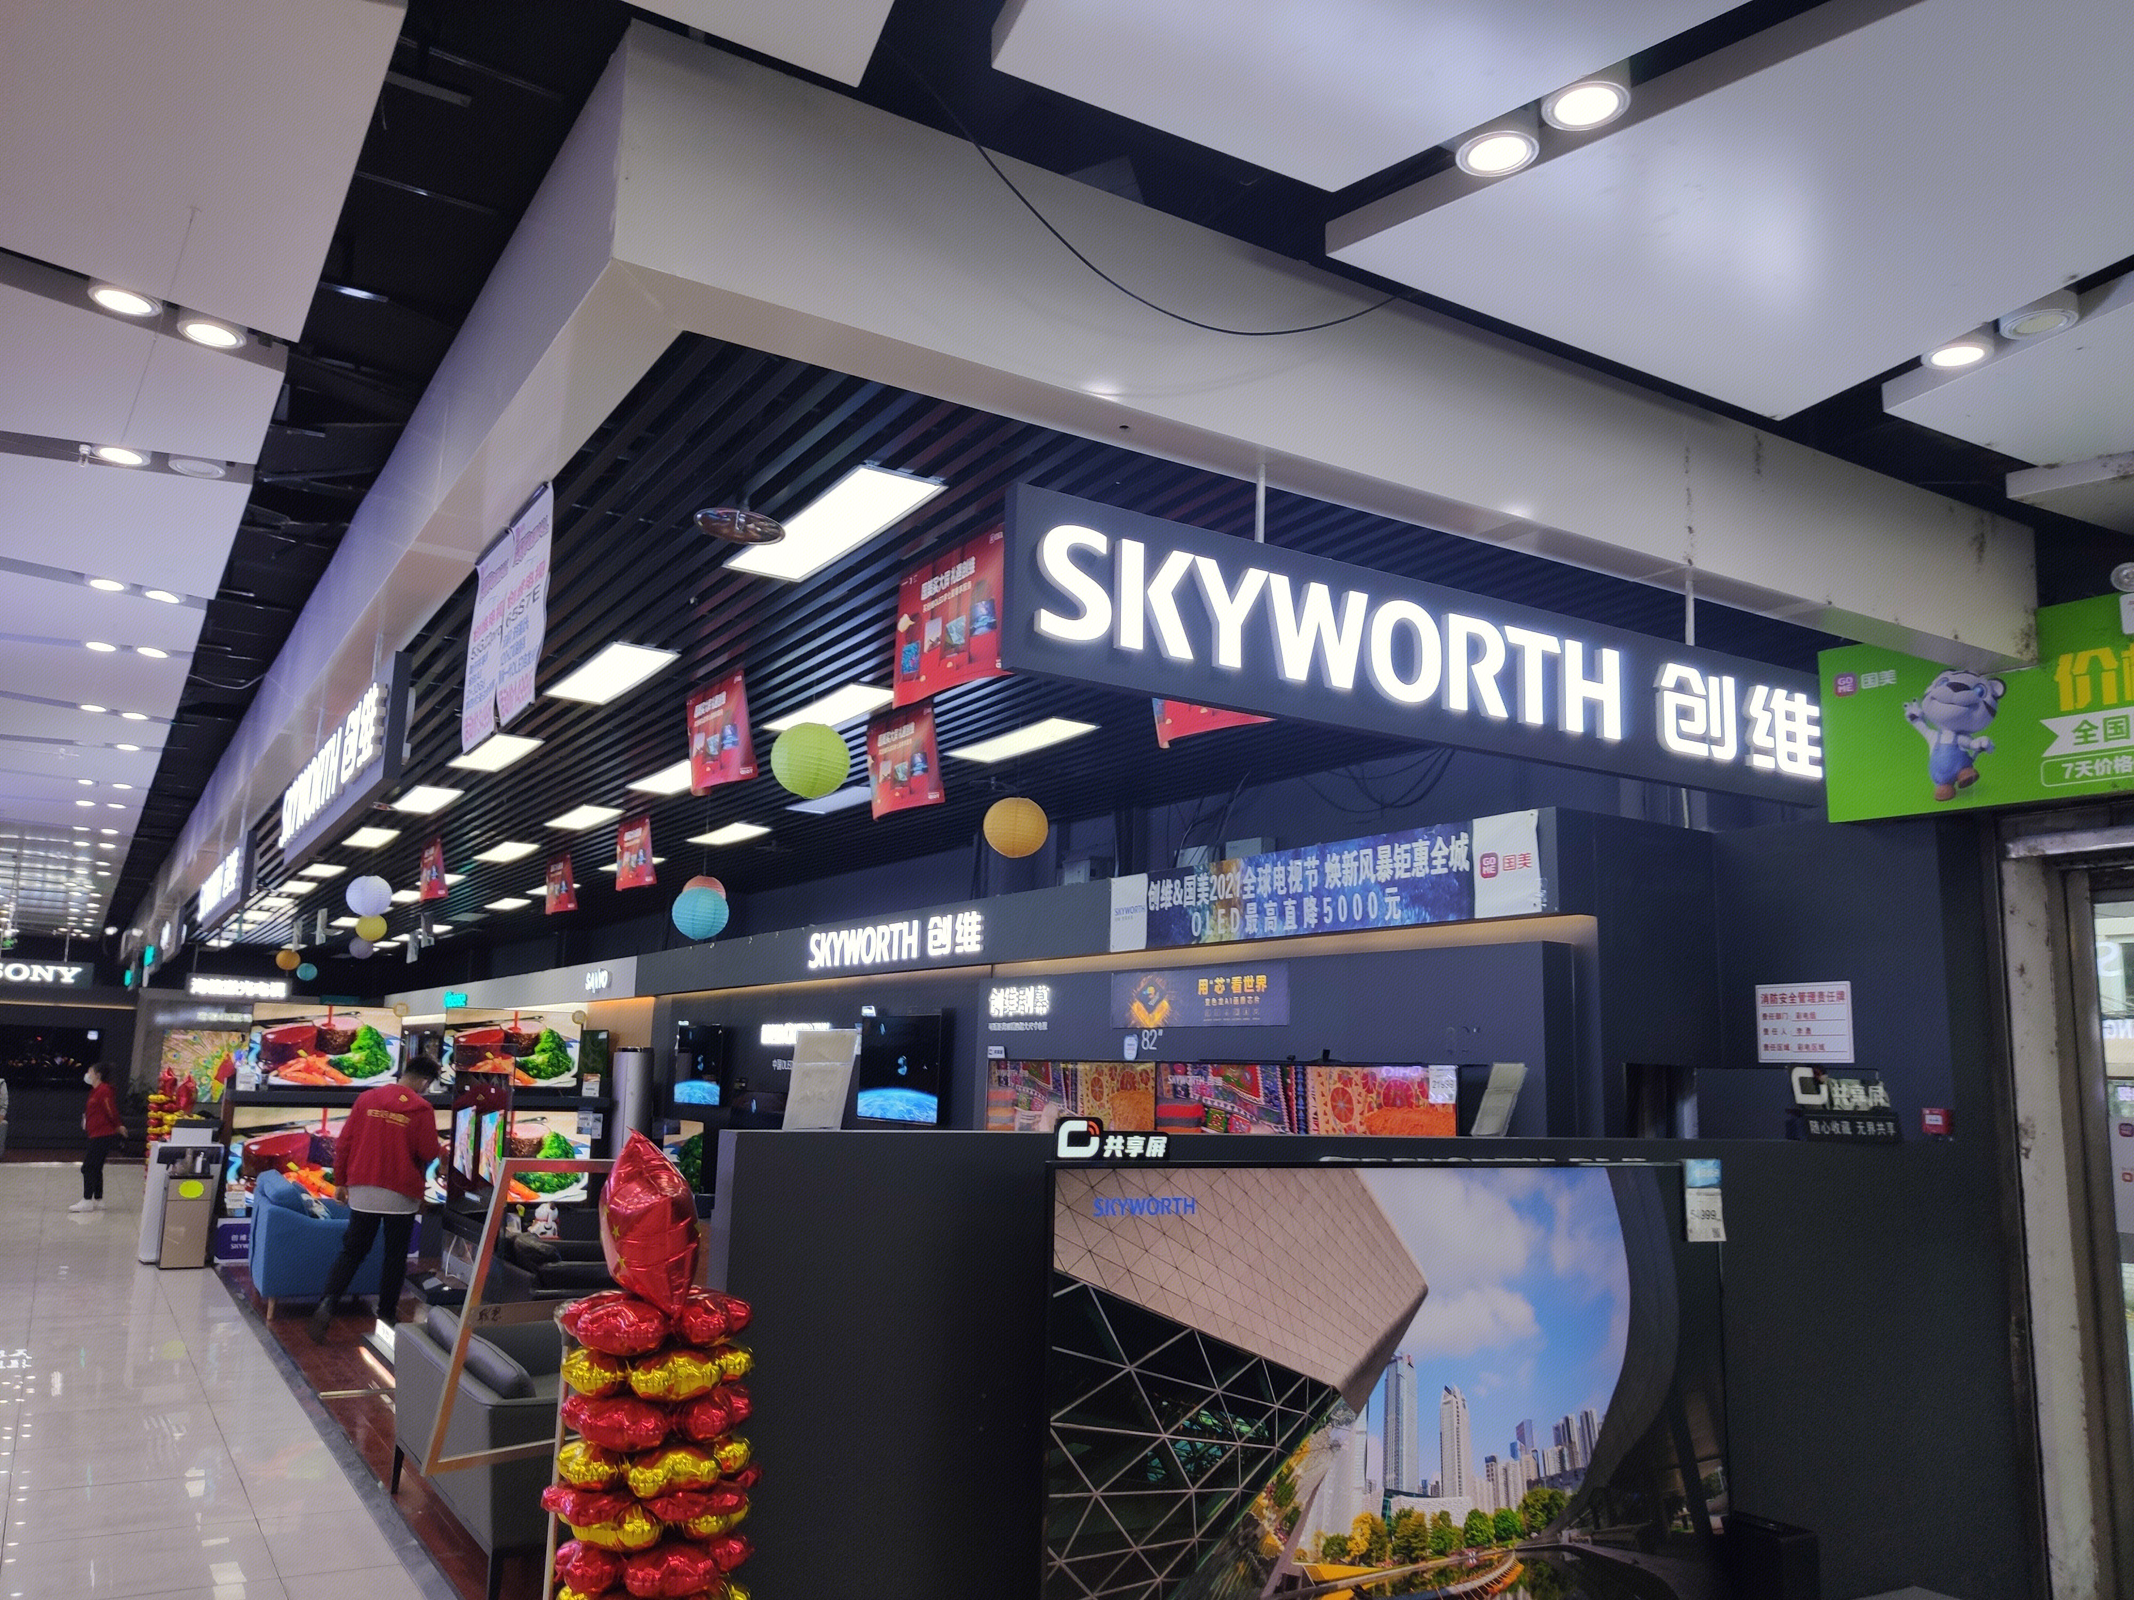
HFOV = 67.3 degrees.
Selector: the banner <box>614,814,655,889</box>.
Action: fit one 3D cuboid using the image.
[{"bbox_3d":[-3.139,0.393,11.659,0.050,0.490,0.610,9,-12,-37],"label":"banner"}]

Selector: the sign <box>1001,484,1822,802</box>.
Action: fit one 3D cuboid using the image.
[{"bbox_3d":[1.295,-0.384,4.947,3.380,0.500,0.120,7,-11,-31],"label":"sign"}]

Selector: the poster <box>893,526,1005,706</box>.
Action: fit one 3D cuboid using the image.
[{"bbox_3d":[-0.399,-0.600,5.368,0.040,0.485,0.670,8,-12,-35],"label":"poster"}]

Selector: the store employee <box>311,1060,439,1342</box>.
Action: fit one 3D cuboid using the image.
[{"bbox_3d":[-4.535,2.580,10.614,0.620,1.740,0.500,3,-10,-6],"label":"store employee"}]

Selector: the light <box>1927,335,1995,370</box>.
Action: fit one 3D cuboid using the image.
[{"bbox_3d":[2.616,-1.349,4.704,0.190,0.090,0.190,7,-11,-31],"label":"light"}]

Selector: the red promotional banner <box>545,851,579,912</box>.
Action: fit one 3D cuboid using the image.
[{"bbox_3d":[-4.424,0.751,14.051,0.040,0.480,0.600,9,-12,-35],"label":"red promotional banner"}]

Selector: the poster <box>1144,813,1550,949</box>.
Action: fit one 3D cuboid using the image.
[{"bbox_3d":[1.161,0.425,7.574,0.020,0.421,2.813,7,-11,-31],"label":"poster"}]

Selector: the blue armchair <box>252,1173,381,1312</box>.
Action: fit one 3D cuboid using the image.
[{"bbox_3d":[-5.179,3.067,11.173,0.750,0.930,0.840,8,-12,-33],"label":"blue armchair"}]

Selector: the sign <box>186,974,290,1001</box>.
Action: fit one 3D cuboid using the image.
[{"bbox_3d":[-14.435,3.291,27.975,1.650,0.390,0.120,7,-11,-31],"label":"sign"}]

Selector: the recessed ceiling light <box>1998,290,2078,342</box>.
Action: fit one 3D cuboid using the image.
[{"bbox_3d":[2.704,-1.387,4.466,0.190,0.090,0.190,7,-11,-31],"label":"recessed ceiling light"}]

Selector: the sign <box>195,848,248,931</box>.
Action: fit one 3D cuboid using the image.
[{"bbox_3d":[-6.682,0.698,12.714,0.120,0.490,3.380,7,-11,-31],"label":"sign"}]

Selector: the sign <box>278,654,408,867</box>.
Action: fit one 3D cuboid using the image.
[{"bbox_3d":[-3.429,-0.095,7.484,0.120,0.500,3.340,7,-11,-31],"label":"sign"}]

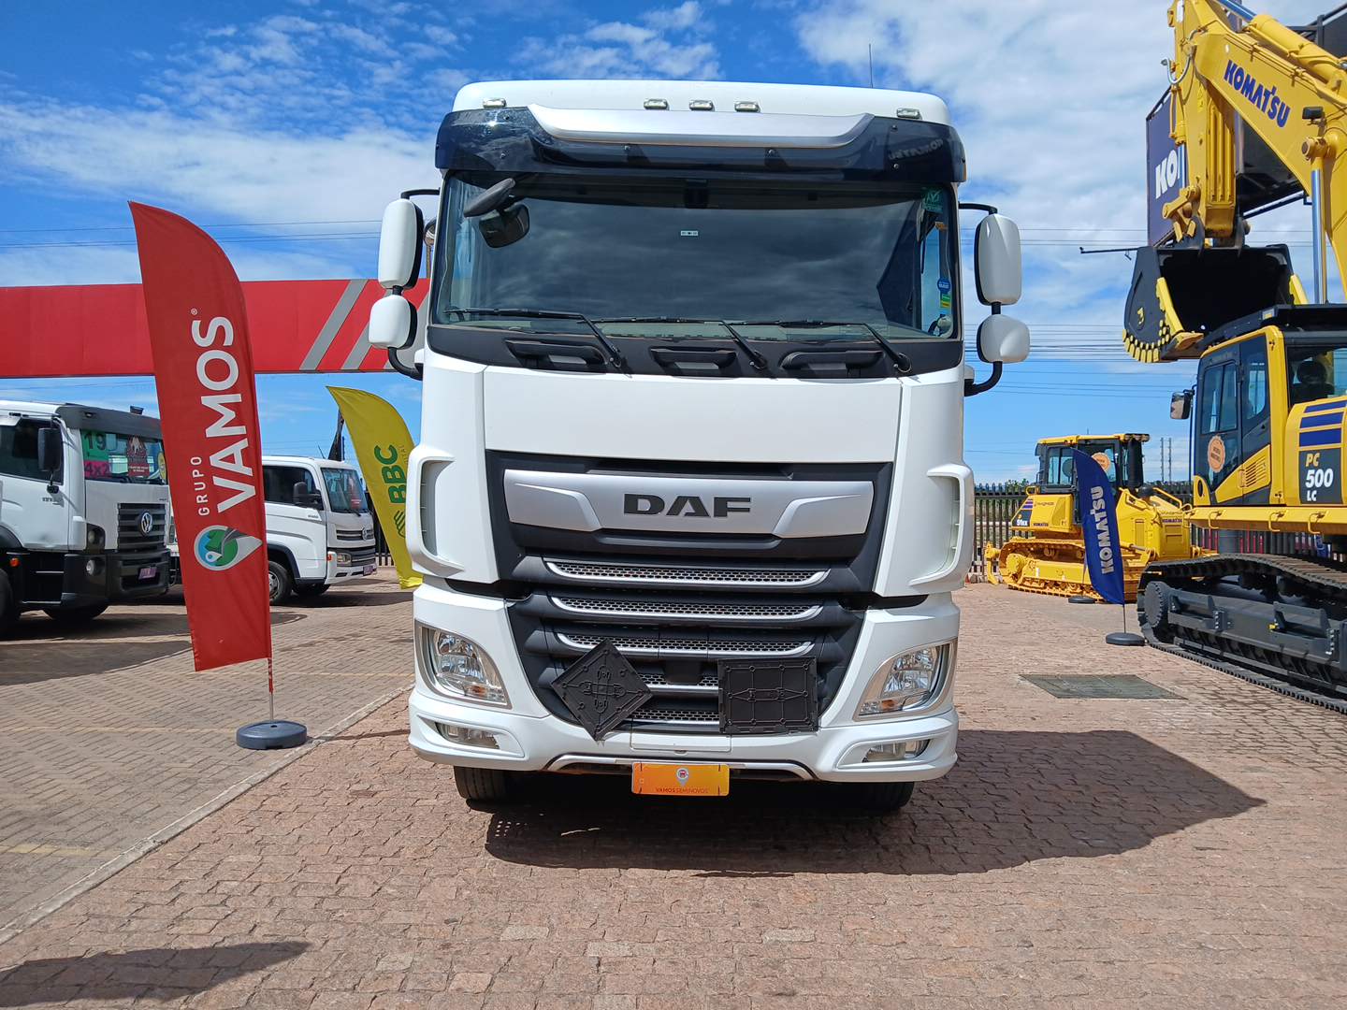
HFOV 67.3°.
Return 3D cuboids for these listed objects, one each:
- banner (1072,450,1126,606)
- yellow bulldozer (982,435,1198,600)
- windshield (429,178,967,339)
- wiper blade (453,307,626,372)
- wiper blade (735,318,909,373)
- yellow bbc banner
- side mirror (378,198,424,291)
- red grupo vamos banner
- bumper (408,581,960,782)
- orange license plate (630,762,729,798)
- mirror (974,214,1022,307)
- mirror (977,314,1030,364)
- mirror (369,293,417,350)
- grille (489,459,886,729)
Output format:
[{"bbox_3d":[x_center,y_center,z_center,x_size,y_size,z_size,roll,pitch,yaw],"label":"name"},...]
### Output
[{"bbox_3d":[5.260,0.280,12.500,0.530,1.930,0.100,-7,0,11],"label":"banner"},{"bbox_3d":[8.413,0.227,19.800,2.500,2.950,4.700,1,-1,-23],"label":"yellow bulldozer"},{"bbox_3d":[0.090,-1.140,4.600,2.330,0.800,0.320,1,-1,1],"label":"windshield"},{"bbox_3d":[-0.605,-0.735,4.500,0.800,0.270,0.170,1,-1,1],"label":"wiper blade"},{"bbox_3d":[0.663,-0.705,4.470,0.770,0.225,0.140,1,-1,1],"label":"wiper blade"},{"bbox_3d":[-4.229,-0.235,14.600,1.350,2.900,0.200,1,-1,-12],"label":"yellow bbc banner"},{"bbox_3d":[-1.266,-1.210,4.700,0.200,0.420,0.140,1,-1,14],"label":"side mirror"},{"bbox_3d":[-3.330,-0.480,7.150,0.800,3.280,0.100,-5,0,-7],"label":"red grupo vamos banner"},{"bbox_3d":[0.046,0.775,4.450,2.460,0.800,0.600,1,-1,0],"label":"bumper"},{"bbox_3d":[0.030,1.135,4.180,0.400,0.135,0.020,1,-1,0],"label":"orange license plate"},{"bbox_3d":[1.508,-1.137,4.700,0.200,0.420,0.140,2,-1,-8],"label":"mirror"},{"bbox_3d":[1.535,-0.775,4.720,0.235,0.230,0.140,1,-1,-9],"label":"mirror"},{"bbox_3d":[-1.303,-0.853,4.700,0.210,0.260,0.150,1,-1,14],"label":"mirror"},{"bbox_3d":[0.070,0.387,4.400,1.740,1.200,0.220,1,-1,1],"label":"grille"}]

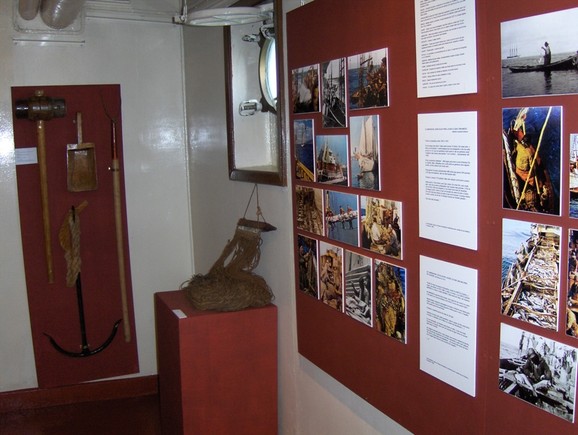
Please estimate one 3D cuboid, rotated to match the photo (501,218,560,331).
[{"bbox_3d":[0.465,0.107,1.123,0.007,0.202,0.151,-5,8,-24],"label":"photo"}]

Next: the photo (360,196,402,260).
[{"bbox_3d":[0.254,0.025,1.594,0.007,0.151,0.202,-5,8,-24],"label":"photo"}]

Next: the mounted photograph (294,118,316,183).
[{"bbox_3d":[0.053,-0.234,2.043,0.008,0.205,0.151,-5,9,-23],"label":"mounted photograph"}]

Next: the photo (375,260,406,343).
[{"bbox_3d":[0.280,0.231,1.622,0.008,0.205,0.151,-5,9,-23],"label":"photo"}]

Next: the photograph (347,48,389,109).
[{"bbox_3d":[0.218,-0.381,1.634,0.008,0.151,0.205,-5,9,-23],"label":"photograph"}]

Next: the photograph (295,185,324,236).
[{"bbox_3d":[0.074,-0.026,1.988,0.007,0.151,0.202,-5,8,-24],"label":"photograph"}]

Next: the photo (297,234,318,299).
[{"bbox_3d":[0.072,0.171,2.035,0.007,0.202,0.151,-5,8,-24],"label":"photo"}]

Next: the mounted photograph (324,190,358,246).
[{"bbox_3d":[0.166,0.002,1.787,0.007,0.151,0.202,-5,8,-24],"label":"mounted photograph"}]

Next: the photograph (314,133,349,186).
[{"bbox_3d":[0.138,-0.181,1.861,0.008,0.151,0.205,-5,9,-23],"label":"photograph"}]

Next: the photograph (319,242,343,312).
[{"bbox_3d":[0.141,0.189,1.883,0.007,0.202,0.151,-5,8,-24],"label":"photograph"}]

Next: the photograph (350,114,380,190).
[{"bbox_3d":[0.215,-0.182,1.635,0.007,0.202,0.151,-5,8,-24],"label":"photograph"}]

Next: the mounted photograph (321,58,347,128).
[{"bbox_3d":[0.139,-0.381,1.816,0.008,0.205,0.151,-5,9,-23],"label":"mounted photograph"}]

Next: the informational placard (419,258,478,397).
[{"bbox_3d":[0.377,0.252,1.403,0.008,0.297,0.210,-5,9,-23],"label":"informational placard"}]

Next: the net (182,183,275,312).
[{"bbox_3d":[-0.245,0.125,2.191,0.330,0.400,0.260,-5,9,-23],"label":"net"}]

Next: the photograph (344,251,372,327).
[{"bbox_3d":[0.211,0.212,1.776,0.008,0.205,0.151,-5,9,-23],"label":"photograph"}]

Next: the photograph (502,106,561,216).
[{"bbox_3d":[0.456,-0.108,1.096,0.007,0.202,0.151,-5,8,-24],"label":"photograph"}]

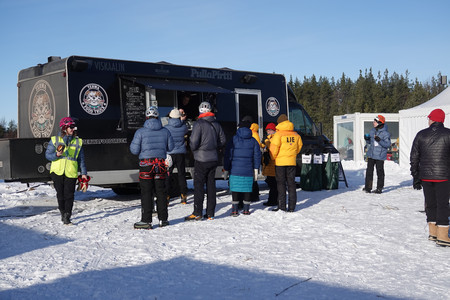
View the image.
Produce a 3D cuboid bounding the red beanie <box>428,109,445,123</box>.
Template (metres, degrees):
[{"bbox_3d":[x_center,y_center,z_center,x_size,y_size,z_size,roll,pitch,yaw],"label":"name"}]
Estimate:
[{"bbox_3d":[2.820,-0.455,8.000,0.200,0.190,0.240,-1,1,-38],"label":"red beanie"}]

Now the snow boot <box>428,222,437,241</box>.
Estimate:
[{"bbox_3d":[2.920,1.110,8.200,0.300,0.260,0.120,0,1,-13],"label":"snow boot"}]

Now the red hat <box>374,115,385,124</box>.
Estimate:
[{"bbox_3d":[3.450,-0.680,13.400,0.230,0.190,0.200,0,1,-12],"label":"red hat"}]

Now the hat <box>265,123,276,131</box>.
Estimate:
[{"bbox_3d":[0.895,-0.445,11.600,0.230,0.170,0.200,-1,1,-44],"label":"hat"}]

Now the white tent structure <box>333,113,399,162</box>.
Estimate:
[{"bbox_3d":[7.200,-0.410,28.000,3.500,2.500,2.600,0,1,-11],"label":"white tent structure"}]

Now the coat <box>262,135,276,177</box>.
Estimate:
[{"bbox_3d":[0.970,0.087,11.650,0.380,0.840,0.500,-1,1,-35],"label":"coat"}]

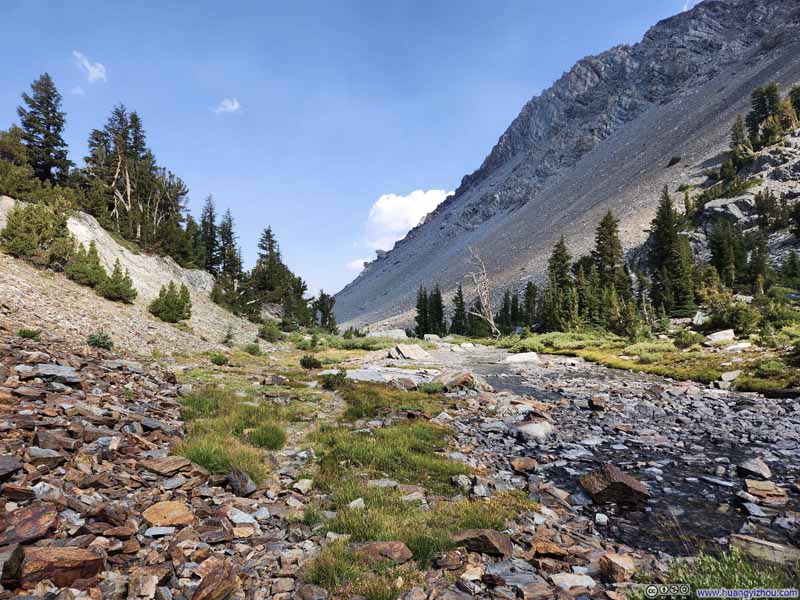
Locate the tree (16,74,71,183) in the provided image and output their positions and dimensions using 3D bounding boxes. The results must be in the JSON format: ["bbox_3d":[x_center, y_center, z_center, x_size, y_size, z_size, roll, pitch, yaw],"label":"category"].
[{"bbox_3d":[-24.147,-11.210,36.000,3.038,8.128,3.038,1,-2,-34],"label":"tree"}]

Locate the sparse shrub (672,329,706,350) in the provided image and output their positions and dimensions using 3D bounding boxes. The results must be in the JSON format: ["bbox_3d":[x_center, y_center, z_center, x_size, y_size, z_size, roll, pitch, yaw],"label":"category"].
[{"bbox_3d":[13.570,1.811,25.000,1.430,0.894,1.204,0,-1,0],"label":"sparse shrub"}]

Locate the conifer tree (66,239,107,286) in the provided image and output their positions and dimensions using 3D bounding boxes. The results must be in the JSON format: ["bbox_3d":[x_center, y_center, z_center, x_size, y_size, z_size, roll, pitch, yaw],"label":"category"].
[{"bbox_3d":[-13.018,-1.511,22.000,1.652,1.809,1.391,0,-1,0],"label":"conifer tree"}]

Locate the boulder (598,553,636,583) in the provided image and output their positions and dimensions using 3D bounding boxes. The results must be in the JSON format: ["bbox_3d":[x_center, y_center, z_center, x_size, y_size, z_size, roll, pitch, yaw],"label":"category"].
[{"bbox_3d":[1.289,1.585,3.150,0.220,0.120,0.180,0,-1,0],"label":"boulder"}]

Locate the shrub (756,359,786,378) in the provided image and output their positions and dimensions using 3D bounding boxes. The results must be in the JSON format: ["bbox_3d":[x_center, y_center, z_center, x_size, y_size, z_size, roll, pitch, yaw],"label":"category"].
[{"bbox_3d":[10.484,1.933,15.000,0.804,0.536,0.677,0,-1,0],"label":"shrub"}]

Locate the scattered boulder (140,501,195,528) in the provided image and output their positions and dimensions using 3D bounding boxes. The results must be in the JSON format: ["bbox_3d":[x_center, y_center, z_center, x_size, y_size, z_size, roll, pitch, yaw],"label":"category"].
[{"bbox_3d":[-1.699,1.567,3.900,0.370,0.100,0.270,0,-1,0],"label":"scattered boulder"}]

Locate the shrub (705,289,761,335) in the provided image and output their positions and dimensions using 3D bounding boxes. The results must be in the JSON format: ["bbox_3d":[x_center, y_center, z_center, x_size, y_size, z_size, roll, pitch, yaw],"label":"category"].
[{"bbox_3d":[18.197,0.682,29.000,2.799,2.281,2.357,0,-1,0],"label":"shrub"}]

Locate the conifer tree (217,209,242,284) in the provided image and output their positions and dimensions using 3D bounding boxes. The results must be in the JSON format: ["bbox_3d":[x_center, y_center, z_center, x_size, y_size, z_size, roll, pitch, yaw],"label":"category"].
[{"bbox_3d":[-13.473,-4.228,42.000,1.952,6.006,1.849,0,-1,0],"label":"conifer tree"}]

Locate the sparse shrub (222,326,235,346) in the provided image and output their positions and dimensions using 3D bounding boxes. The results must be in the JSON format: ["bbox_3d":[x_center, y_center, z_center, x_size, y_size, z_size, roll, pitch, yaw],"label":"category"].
[{"bbox_3d":[-8.067,1.717,25.000,0.537,0.941,0.537,0,-1,-18],"label":"sparse shrub"}]

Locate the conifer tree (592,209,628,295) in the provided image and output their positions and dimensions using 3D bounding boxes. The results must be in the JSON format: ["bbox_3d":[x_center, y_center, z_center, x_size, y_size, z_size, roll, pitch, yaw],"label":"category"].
[{"bbox_3d":[17.822,-2.667,45.000,2.834,9.821,2.834,-1,-1,22],"label":"conifer tree"}]

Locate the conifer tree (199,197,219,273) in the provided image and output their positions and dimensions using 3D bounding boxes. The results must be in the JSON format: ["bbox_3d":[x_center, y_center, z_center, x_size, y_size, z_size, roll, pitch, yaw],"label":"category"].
[{"bbox_3d":[-15.133,-5.176,42.000,1.501,6.322,1.422,0,-1,0],"label":"conifer tree"}]

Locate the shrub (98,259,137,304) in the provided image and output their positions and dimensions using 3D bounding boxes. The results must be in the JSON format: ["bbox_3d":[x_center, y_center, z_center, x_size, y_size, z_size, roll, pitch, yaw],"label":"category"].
[{"bbox_3d":[-12.001,-0.825,22.500,1.494,1.863,1.345,1,-2,-28],"label":"shrub"}]

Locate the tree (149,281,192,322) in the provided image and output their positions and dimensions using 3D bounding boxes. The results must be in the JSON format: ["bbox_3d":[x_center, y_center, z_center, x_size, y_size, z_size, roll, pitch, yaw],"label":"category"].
[{"bbox_3d":[-10.191,0.066,23.500,1.704,1.857,1.533,1,-1,-23],"label":"tree"}]

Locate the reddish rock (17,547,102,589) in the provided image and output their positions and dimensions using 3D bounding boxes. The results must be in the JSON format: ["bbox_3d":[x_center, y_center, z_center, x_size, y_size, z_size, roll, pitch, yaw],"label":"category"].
[{"bbox_3d":[-1.820,1.434,2.850,0.390,0.150,0.230,1,-2,-32],"label":"reddish rock"}]

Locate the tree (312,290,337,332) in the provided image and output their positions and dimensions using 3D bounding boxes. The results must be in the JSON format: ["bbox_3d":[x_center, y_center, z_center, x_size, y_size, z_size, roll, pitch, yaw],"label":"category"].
[{"bbox_3d":[-6.818,1.039,48.000,2.059,3.793,1.951,0,-1,0],"label":"tree"}]

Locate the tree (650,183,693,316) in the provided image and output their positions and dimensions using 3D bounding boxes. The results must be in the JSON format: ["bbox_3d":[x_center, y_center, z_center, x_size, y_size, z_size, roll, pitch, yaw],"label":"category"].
[{"bbox_3d":[18.831,-3.446,37.000,2.910,8.911,2.757,0,-1,0],"label":"tree"}]

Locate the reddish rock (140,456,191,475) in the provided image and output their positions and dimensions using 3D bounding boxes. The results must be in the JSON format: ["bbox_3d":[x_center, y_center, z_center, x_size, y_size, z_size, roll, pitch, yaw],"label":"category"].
[{"bbox_3d":[-2.162,1.526,4.900,0.420,0.100,0.300,1,-1,-24],"label":"reddish rock"}]

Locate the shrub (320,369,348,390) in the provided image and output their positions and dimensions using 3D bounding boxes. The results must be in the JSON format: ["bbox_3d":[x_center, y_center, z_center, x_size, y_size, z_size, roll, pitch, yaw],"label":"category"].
[{"bbox_3d":[-1.393,1.690,11.300,0.566,0.444,0.476,0,-1,0],"label":"shrub"}]

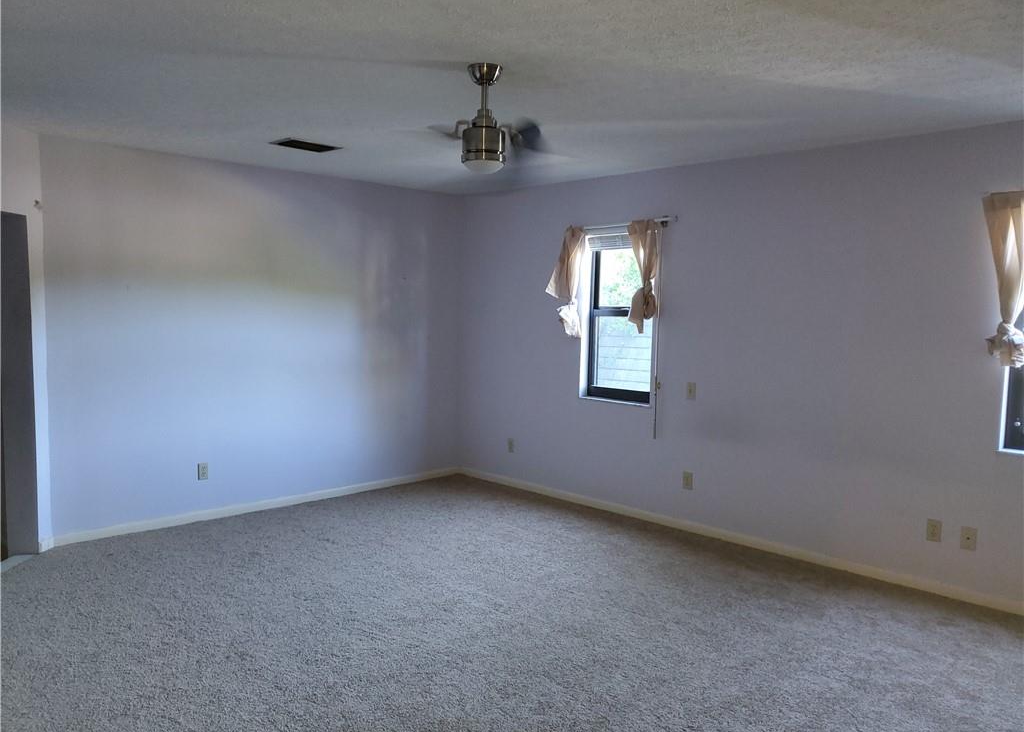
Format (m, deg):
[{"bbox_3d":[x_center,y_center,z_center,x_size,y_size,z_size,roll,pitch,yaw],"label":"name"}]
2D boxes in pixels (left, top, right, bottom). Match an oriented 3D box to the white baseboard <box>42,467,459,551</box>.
[{"bbox_3d":[-1.608,0.992,5.744,3.200,0.075,0.016,-3,6,-45],"label":"white baseboard"}]

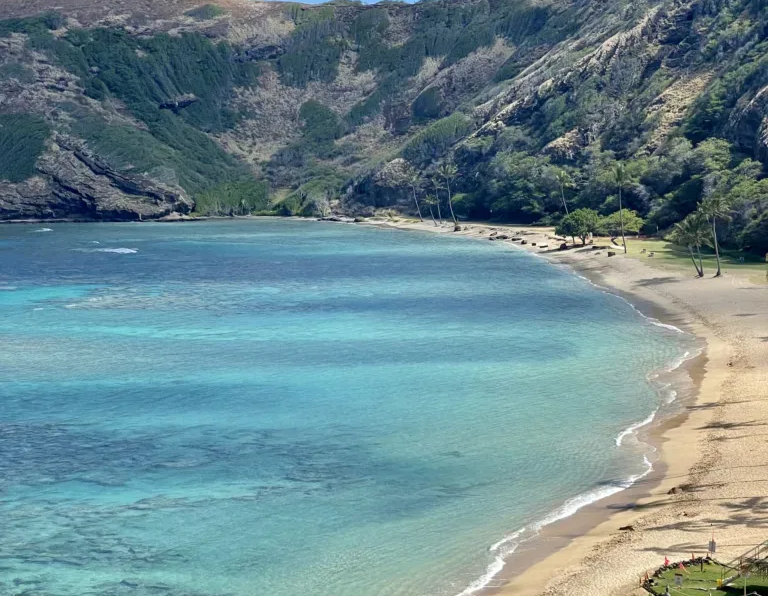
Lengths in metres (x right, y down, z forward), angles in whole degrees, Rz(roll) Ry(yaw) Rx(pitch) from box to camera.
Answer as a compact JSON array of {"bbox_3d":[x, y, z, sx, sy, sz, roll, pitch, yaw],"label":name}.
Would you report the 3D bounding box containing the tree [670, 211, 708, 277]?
[{"bbox_3d":[52.760,-9.400,328.000,6.930,11.270,6.930,0,5,0],"label":"tree"}]

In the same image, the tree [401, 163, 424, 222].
[{"bbox_3d":[8.500,-30.710,555.000,6.740,16.740,6.740,0,5,0],"label":"tree"}]

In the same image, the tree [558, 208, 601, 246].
[{"bbox_3d":[44.400,-16.130,430.000,9.540,8.570,9.060,0,5,0],"label":"tree"}]

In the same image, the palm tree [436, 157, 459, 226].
[{"bbox_3d":[18.110,-29.950,540.000,6.280,17.560,6.280,0,5,0],"label":"palm tree"}]

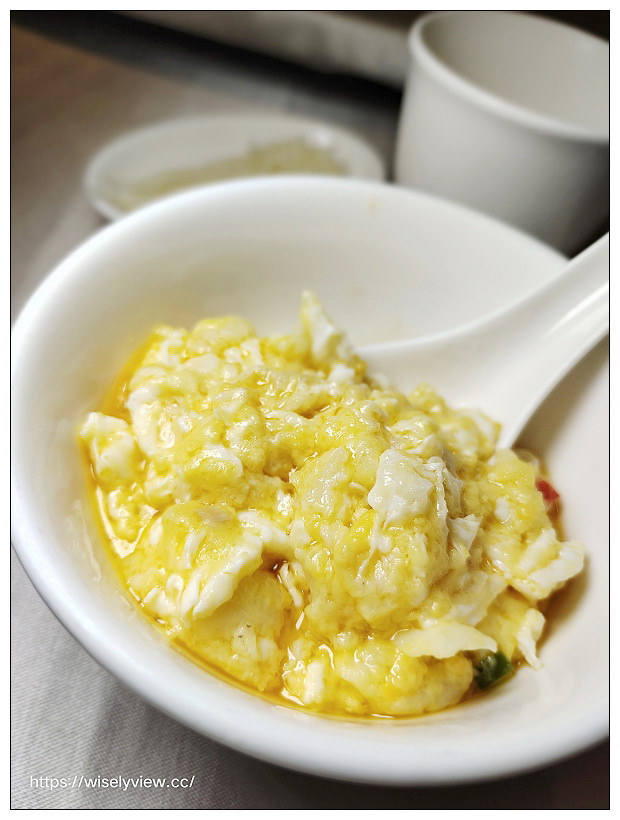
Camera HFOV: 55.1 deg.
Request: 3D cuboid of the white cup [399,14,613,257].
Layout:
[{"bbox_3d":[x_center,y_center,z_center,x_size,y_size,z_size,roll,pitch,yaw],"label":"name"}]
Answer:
[{"bbox_3d":[0.061,-0.072,0.192,0.079,0.071,0.079,12,51,0],"label":"white cup"}]

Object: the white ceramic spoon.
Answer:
[{"bbox_3d":[0.043,-0.014,0.122,0.132,0.048,0.043,-20,48,-11],"label":"white ceramic spoon"}]

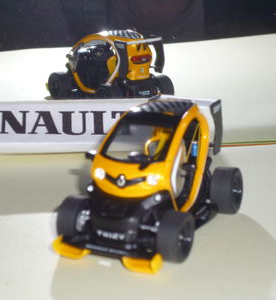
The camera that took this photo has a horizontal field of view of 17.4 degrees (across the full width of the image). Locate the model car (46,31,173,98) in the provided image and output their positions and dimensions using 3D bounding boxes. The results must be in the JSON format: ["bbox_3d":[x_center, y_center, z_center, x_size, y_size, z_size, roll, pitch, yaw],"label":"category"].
[{"bbox_3d":[-0.014,-0.039,0.412,0.035,0.035,0.057,-14,22,-37],"label":"model car"}]

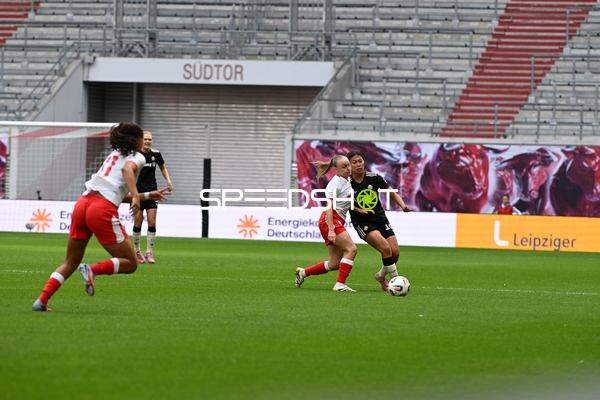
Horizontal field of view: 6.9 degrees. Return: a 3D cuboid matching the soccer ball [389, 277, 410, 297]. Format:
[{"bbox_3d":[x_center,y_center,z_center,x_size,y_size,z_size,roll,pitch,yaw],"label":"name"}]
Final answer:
[{"bbox_3d":[1.031,0.898,51.900,0.220,0.220,0.220,2,0,0],"label":"soccer ball"}]

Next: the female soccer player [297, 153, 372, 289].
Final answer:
[{"bbox_3d":[0.368,0.260,54.900,0.850,1.500,0.520,2,0,33],"label":"female soccer player"}]

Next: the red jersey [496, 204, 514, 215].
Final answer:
[{"bbox_3d":[4.788,0.361,116.500,0.420,0.500,0.250,2,0,10],"label":"red jersey"}]

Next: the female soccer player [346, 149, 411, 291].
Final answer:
[{"bbox_3d":[0.874,0.232,55.300,0.740,1.570,0.600,2,0,-12],"label":"female soccer player"}]

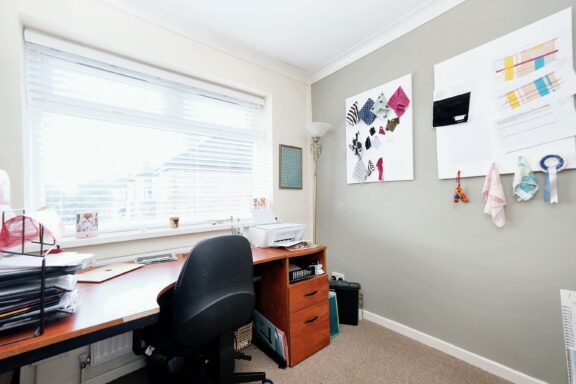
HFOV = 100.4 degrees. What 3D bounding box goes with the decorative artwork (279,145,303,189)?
[{"bbox_3d":[0.044,-0.245,2.403,0.303,0.428,0.020,0,-2,-39],"label":"decorative artwork"}]

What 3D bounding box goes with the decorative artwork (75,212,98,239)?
[{"bbox_3d":[-1.204,0.206,1.443,0.100,0.147,0.025,0,-2,-39],"label":"decorative artwork"}]

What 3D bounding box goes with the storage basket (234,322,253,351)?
[{"bbox_3d":[-0.376,1.050,1.847,0.160,0.200,0.200,0,-2,-39],"label":"storage basket"}]

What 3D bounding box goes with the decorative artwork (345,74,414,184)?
[{"bbox_3d":[0.742,-0.477,2.015,0.022,0.800,0.595,0,-2,-39],"label":"decorative artwork"}]

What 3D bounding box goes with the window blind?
[{"bbox_3d":[-0.846,-0.320,1.852,1.600,1.170,0.070,0,-2,-39],"label":"window blind"}]

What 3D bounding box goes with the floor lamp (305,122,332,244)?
[{"bbox_3d":[0.269,0.239,2.271,0.270,1.810,0.270,0,-2,-39],"label":"floor lamp"}]

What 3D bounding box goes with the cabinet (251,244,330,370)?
[{"bbox_3d":[-0.010,0.779,1.869,0.390,0.720,0.520,0,-2,-39],"label":"cabinet"}]

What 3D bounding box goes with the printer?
[{"bbox_3d":[-0.091,0.275,1.921,0.420,0.278,0.310,0,-2,-39],"label":"printer"}]

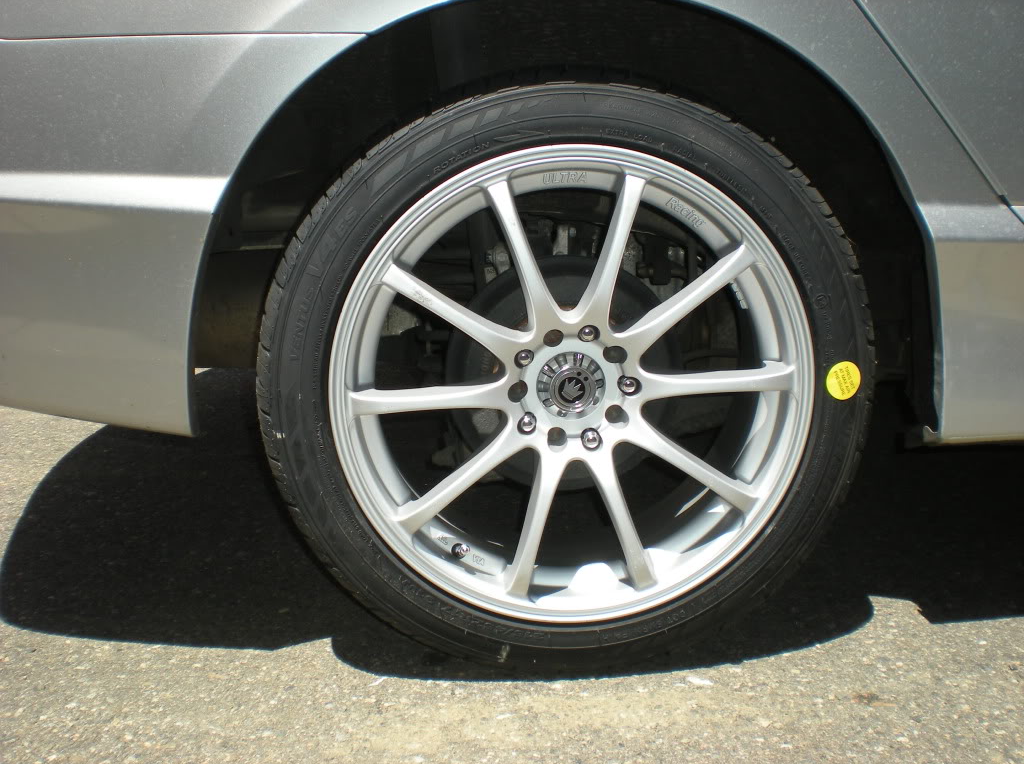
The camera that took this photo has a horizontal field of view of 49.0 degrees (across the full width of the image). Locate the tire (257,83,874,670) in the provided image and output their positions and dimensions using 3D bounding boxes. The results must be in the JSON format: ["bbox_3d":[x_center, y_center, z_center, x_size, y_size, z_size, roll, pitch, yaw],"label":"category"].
[{"bbox_3d":[0.055,-0.013,1.208,0.630,0.622,0.215,0,11,-3],"label":"tire"}]

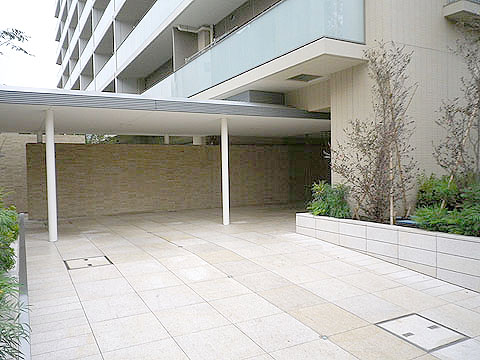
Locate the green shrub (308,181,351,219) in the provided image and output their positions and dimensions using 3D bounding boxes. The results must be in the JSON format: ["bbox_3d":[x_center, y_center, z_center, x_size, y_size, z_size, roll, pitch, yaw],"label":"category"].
[{"bbox_3d":[1.694,0.379,7.350,0.780,0.740,0.750,-1,1,0],"label":"green shrub"}]

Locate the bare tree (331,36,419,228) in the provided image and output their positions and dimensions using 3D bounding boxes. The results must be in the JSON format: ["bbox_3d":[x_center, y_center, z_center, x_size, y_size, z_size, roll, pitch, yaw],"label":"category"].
[{"bbox_3d":[2.408,-0.853,6.900,1.500,3.250,1.400,-1,1,0],"label":"bare tree"}]

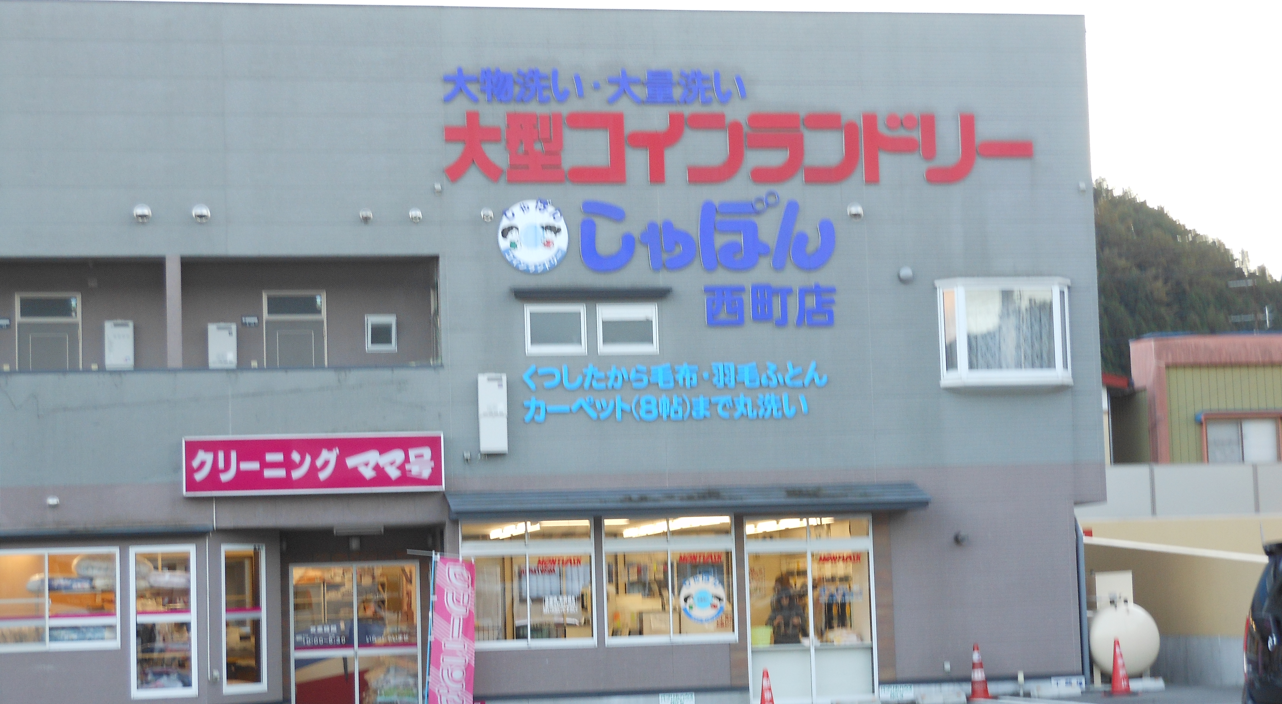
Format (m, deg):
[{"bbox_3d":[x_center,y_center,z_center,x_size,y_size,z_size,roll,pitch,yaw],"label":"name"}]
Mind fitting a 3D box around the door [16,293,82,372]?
[{"bbox_3d":[-7.353,0.362,30.395,0.795,2.230,0.120,-1,-5,-11],"label":"door"}]

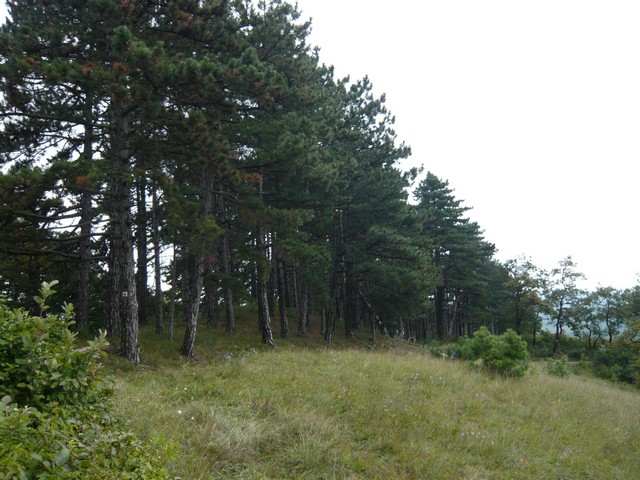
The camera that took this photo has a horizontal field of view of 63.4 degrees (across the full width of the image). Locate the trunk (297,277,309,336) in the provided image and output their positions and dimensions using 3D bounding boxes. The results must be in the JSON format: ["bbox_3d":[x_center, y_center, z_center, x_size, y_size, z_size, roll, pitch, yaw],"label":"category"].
[{"bbox_3d":[-0.663,2.551,19.608,0.386,2.179,0.348,0,-6,0],"label":"trunk"}]

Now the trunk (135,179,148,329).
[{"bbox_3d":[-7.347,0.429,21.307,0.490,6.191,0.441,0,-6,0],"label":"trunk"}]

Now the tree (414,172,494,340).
[{"bbox_3d":[8.714,0.981,33.541,5.183,10.904,4.665,0,-6,0],"label":"tree"}]

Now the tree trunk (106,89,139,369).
[{"bbox_3d":[-4.817,-0.365,12.627,0.663,6.584,0.531,0,-6,0],"label":"tree trunk"}]

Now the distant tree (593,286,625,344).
[{"bbox_3d":[20.729,5.342,37.198,2.299,3.986,2.069,0,-6,0],"label":"distant tree"}]

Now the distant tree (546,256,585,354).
[{"bbox_3d":[14.360,3.805,30.283,2.223,5.689,2.001,0,-6,0],"label":"distant tree"}]

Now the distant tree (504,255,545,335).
[{"bbox_3d":[14.330,3.798,36.277,2.803,5.575,2.523,0,-6,0],"label":"distant tree"}]

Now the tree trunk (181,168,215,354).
[{"bbox_3d":[-3.204,0.598,13.539,0.756,4.813,0.453,0,-6,0],"label":"tree trunk"}]

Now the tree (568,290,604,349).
[{"bbox_3d":[17.082,5.085,33.183,2.307,3.680,2.077,0,-6,0],"label":"tree"}]

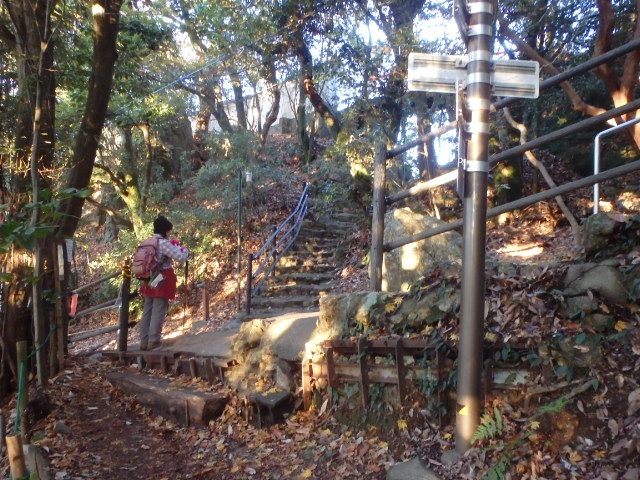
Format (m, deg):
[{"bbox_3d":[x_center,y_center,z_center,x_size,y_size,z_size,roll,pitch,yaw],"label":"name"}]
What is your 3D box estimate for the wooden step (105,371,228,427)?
[{"bbox_3d":[-1.672,1.673,5.509,1.389,0.260,0.280,2,0,27],"label":"wooden step"}]

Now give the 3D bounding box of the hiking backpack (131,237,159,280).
[{"bbox_3d":[-1.997,0.209,5.900,0.275,0.470,0.195,2,-11,33],"label":"hiking backpack"}]

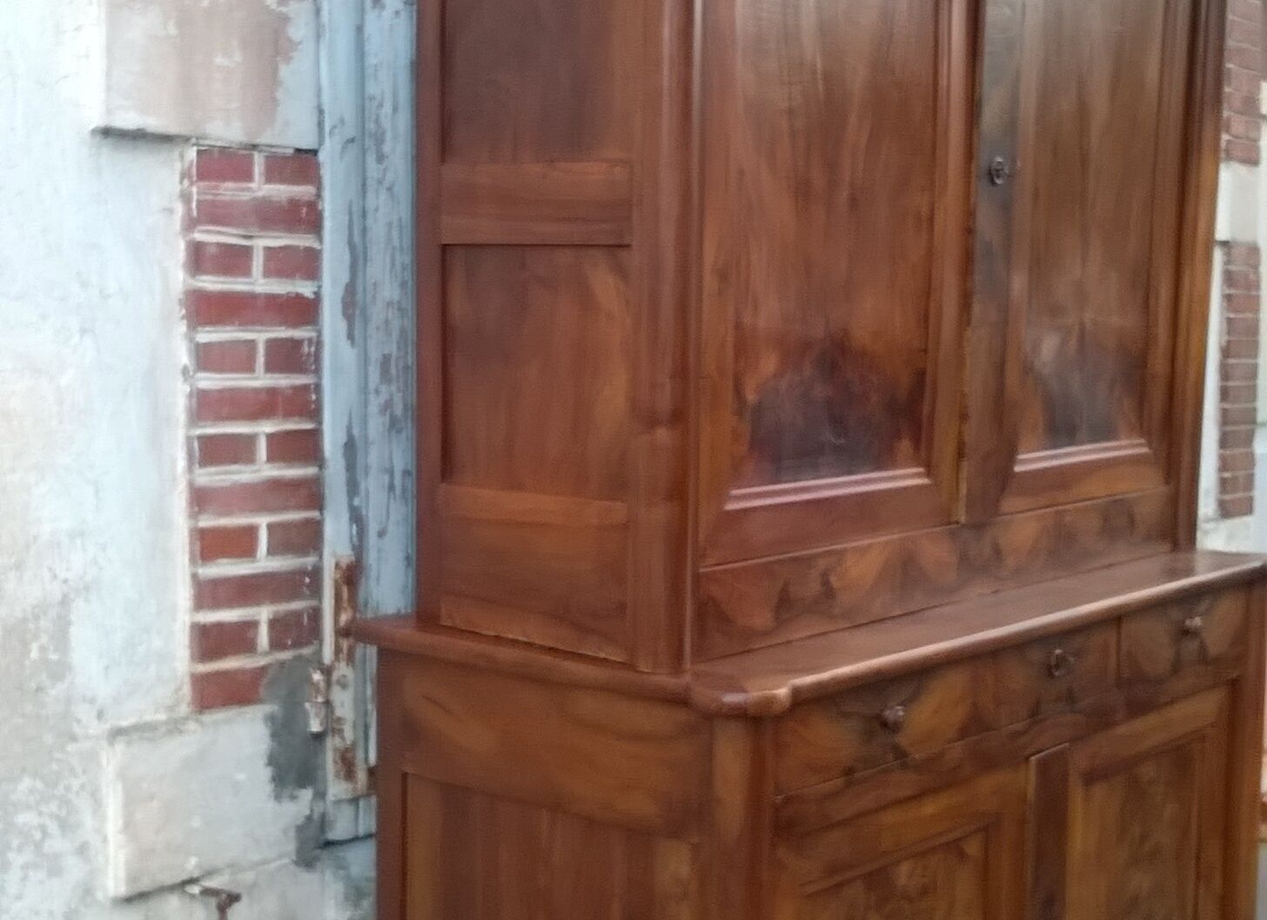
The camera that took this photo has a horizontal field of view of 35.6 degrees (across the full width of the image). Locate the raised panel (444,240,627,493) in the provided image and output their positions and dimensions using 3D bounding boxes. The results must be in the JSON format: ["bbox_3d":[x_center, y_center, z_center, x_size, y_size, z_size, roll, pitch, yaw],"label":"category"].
[{"bbox_3d":[-0.119,-0.112,2.448,0.312,0.306,0.020,5,6,39],"label":"raised panel"}]

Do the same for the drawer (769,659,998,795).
[{"bbox_3d":[0.168,0.308,2.553,0.425,0.096,0.495,5,6,39],"label":"drawer"}]

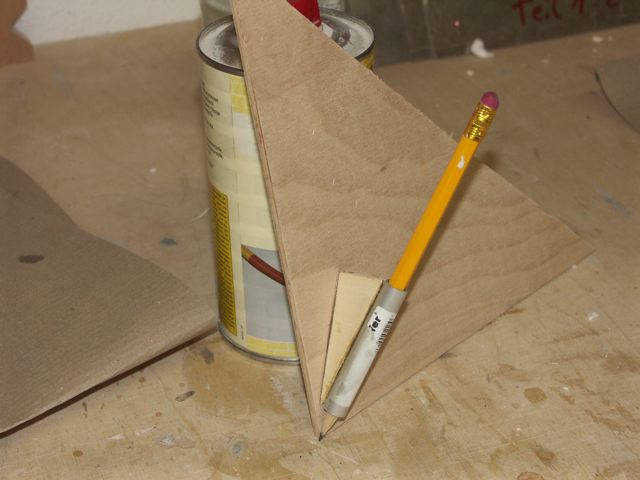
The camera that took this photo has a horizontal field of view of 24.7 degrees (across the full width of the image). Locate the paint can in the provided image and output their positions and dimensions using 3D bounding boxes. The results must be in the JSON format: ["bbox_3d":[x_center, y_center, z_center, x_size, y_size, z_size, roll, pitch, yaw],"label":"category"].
[{"bbox_3d":[-0.014,-0.027,0.730,0.084,0.158,0.084,-1,30,1],"label":"paint can"}]

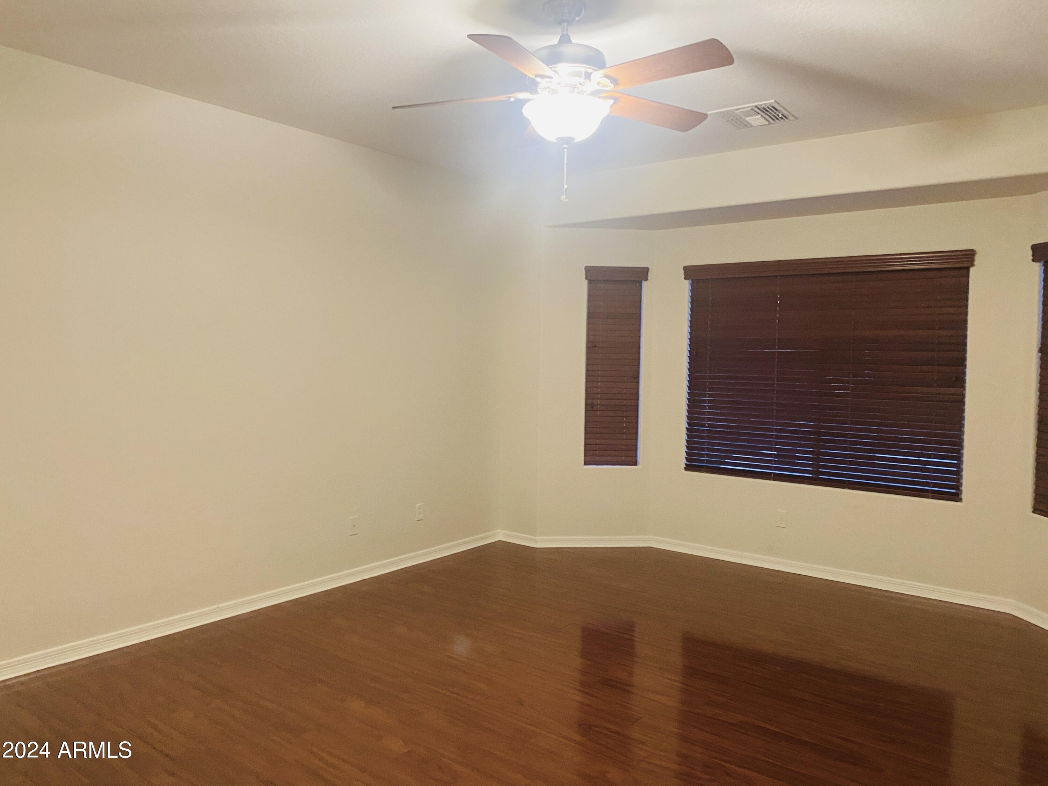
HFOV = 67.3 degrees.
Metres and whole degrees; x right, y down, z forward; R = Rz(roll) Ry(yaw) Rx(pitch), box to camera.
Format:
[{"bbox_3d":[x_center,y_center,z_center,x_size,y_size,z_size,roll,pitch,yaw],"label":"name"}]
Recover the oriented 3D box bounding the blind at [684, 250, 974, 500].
[{"bbox_3d":[1.918,-0.129,5.237,1.840,1.498,0.110,3,4,38],"label":"blind"}]

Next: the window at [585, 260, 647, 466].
[{"bbox_3d":[0.680,-0.192,5.947,0.468,1.502,0.110,1,3,-6],"label":"window"}]

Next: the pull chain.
[{"bbox_3d":[0.153,-0.814,2.909,0.029,0.215,0.026,1,3,3],"label":"pull chain"}]

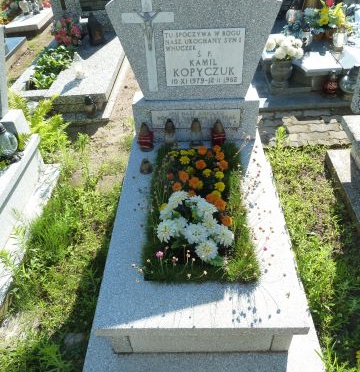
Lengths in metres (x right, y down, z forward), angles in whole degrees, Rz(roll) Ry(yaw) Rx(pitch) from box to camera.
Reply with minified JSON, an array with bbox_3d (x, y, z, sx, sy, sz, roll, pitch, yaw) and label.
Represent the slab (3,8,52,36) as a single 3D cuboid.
[{"bbox_3d":[-2.042,-2.262,4.763,0.800,0.260,1.250,-1,43,3],"label":"slab"}]

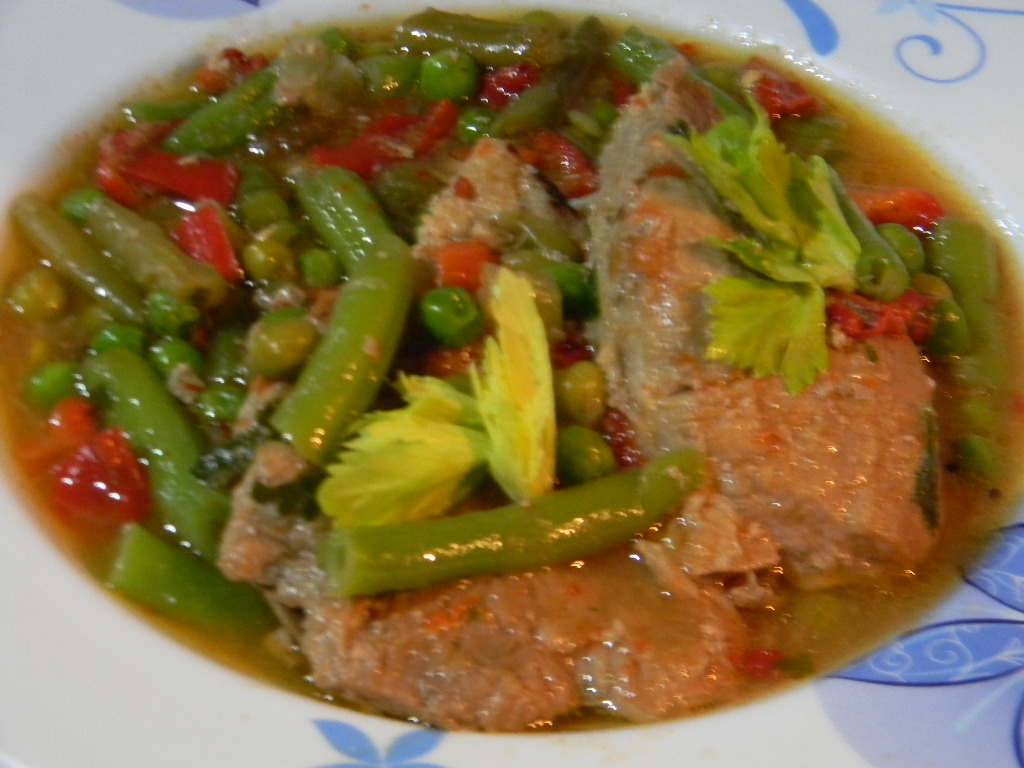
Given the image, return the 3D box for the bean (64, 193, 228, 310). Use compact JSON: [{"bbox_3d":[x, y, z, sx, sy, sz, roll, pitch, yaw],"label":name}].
[{"bbox_3d":[-0.056,-0.021,0.378,0.031,0.009,0.009,32,49,28],"label":"bean"}]

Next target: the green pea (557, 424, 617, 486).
[{"bbox_3d":[0.011,0.010,0.347,0.009,0.009,0.009,4,42,0],"label":"green pea"}]

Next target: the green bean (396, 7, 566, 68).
[{"bbox_3d":[-0.005,-0.056,0.397,0.028,0.007,0.008,4,44,0],"label":"green bean"}]

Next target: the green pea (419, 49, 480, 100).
[{"bbox_3d":[-0.011,-0.053,0.417,0.010,0.010,0.010,4,42,0],"label":"green pea"}]

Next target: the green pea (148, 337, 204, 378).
[{"bbox_3d":[-0.049,-0.004,0.359,0.008,0.008,0.008,4,42,0],"label":"green pea"}]

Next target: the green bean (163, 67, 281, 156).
[{"bbox_3d":[-0.047,-0.044,0.396,0.007,0.007,0.022,26,48,23],"label":"green bean"}]

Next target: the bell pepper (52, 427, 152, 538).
[{"bbox_3d":[-0.056,0.013,0.335,0.013,0.009,0.013,-3,43,-7],"label":"bell pepper"}]

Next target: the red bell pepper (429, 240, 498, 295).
[{"bbox_3d":[-0.007,-0.018,0.368,0.009,0.006,0.007,1,43,-2],"label":"red bell pepper"}]

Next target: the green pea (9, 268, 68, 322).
[{"bbox_3d":[-0.072,-0.013,0.371,0.009,0.009,0.009,4,42,0],"label":"green pea"}]

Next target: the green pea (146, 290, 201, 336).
[{"bbox_3d":[-0.050,-0.011,0.361,0.008,0.008,0.008,-2,43,-6],"label":"green pea"}]

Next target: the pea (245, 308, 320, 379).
[{"bbox_3d":[-0.033,-0.006,0.354,0.011,0.009,0.009,-21,48,-24],"label":"pea"}]

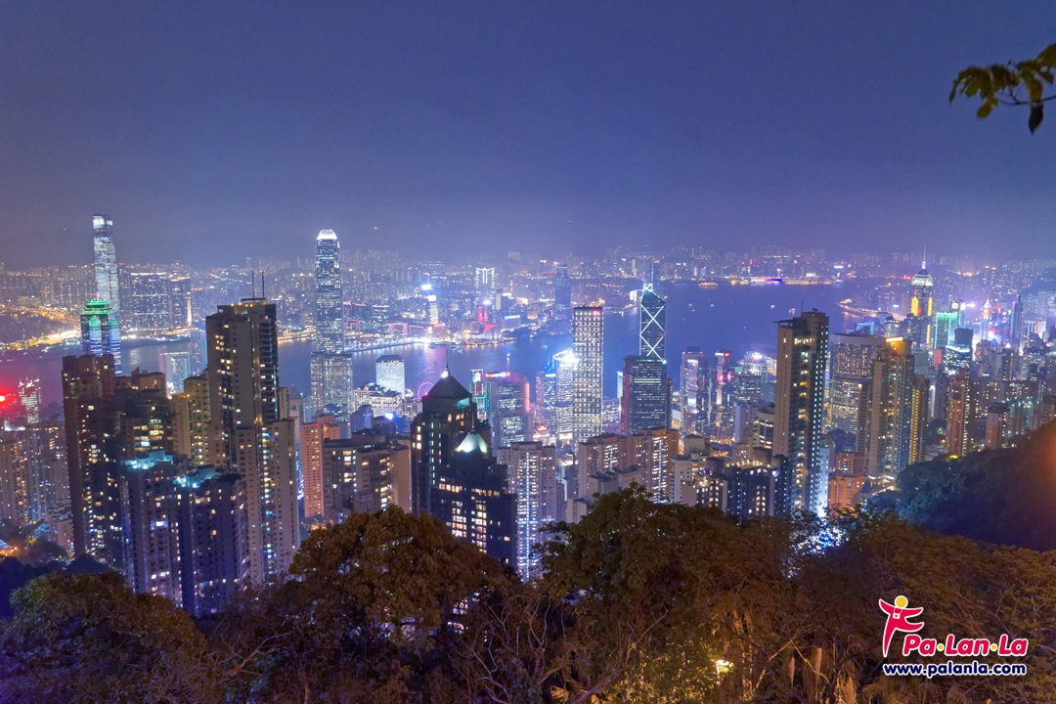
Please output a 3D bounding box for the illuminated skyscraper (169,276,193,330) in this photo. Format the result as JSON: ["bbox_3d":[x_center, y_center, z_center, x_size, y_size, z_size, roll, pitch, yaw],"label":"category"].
[{"bbox_3d":[-1471.170,-201.720,3356.830,76.000,226.000,48.000,-3,9,-17],"label":"illuminated skyscraper"}]

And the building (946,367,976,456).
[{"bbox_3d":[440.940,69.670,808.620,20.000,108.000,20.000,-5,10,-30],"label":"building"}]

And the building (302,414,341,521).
[{"bbox_3d":[-194.370,111.290,745.000,25.000,102.000,25.000,-8,11,-43],"label":"building"}]

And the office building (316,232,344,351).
[{"bbox_3d":[-408.370,-42.360,1632.600,53.000,412.000,53.000,-2,9,-16],"label":"office building"}]

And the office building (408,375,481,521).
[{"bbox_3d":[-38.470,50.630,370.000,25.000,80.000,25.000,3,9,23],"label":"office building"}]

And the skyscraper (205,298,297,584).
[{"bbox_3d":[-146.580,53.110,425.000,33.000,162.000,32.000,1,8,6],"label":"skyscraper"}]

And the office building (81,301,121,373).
[{"bbox_3d":[-698.970,59.060,1315.020,53.000,294.000,53.000,-2,8,-10],"label":"office building"}]

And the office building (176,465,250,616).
[{"bbox_3d":[-130.160,91.120,328.780,25.000,85.000,21.000,-2,9,-15],"label":"office building"}]

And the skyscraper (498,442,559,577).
[{"bbox_3d":[-0.010,136.990,681.030,48.000,121.000,30.000,0,8,0],"label":"skyscraper"}]

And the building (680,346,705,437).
[{"bbox_3d":[317.440,88.980,1520.330,38.000,187.000,38.000,2,9,14],"label":"building"}]

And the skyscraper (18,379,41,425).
[{"bbox_3d":[-840.960,125.970,1345.580,32.000,153.000,30.000,-3,9,-20],"label":"skyscraper"}]

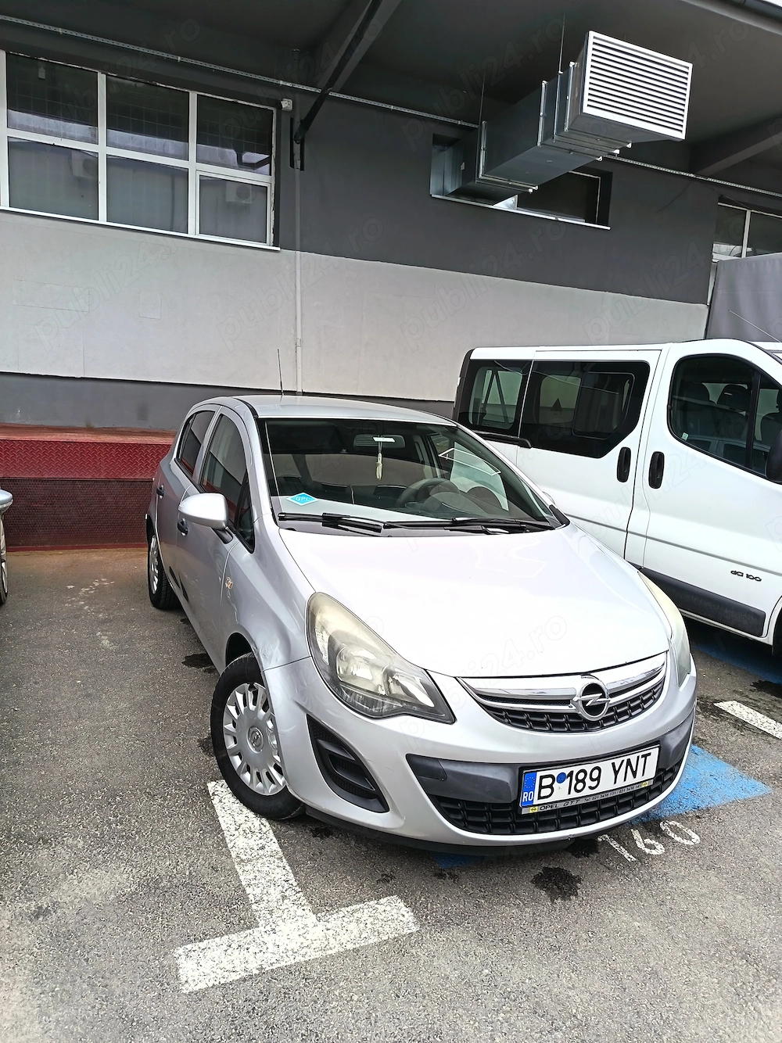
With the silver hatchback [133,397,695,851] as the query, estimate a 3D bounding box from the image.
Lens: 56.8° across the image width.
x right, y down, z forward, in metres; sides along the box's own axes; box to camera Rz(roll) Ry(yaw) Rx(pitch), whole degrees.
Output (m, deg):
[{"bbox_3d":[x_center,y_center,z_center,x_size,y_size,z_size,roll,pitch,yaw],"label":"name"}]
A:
[{"bbox_3d":[-0.237,0.101,3.831,1.800,1.488,4.000,-1,11,-26],"label":"silver hatchback"}]

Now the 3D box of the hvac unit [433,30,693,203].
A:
[{"bbox_3d":[1.819,-4.412,8.319,1.270,0.710,2.940,-1,10,-23],"label":"hvac unit"}]

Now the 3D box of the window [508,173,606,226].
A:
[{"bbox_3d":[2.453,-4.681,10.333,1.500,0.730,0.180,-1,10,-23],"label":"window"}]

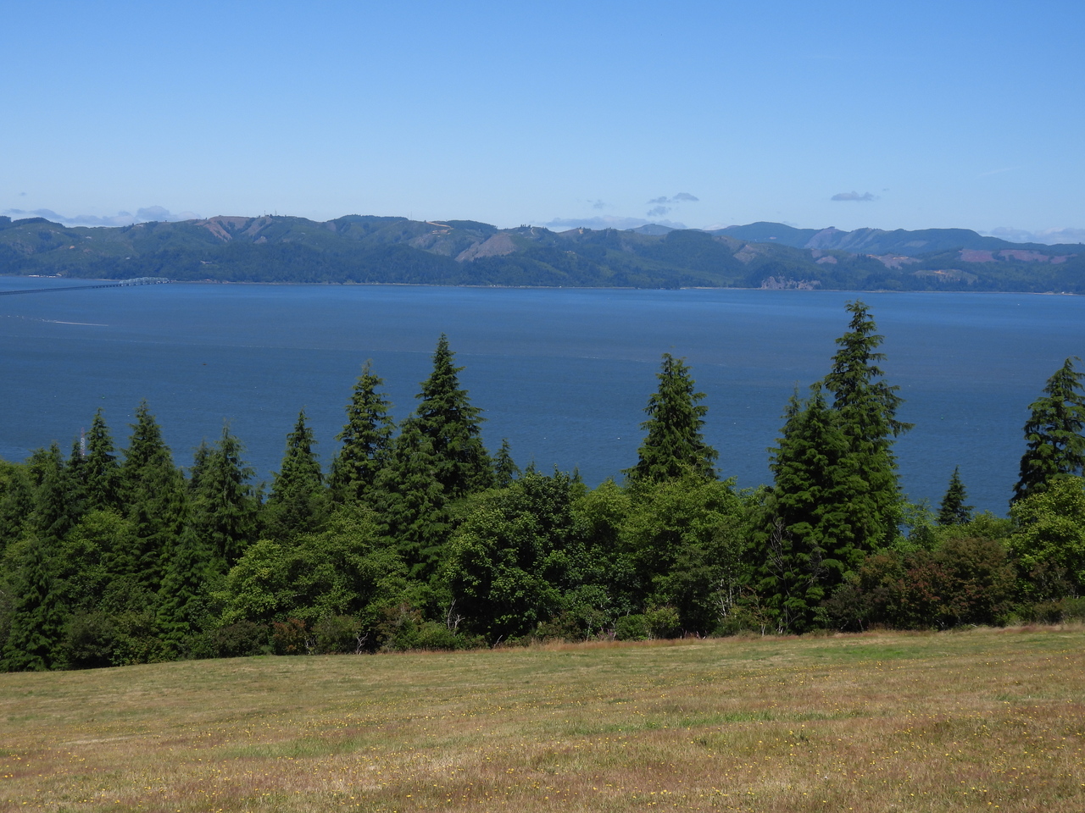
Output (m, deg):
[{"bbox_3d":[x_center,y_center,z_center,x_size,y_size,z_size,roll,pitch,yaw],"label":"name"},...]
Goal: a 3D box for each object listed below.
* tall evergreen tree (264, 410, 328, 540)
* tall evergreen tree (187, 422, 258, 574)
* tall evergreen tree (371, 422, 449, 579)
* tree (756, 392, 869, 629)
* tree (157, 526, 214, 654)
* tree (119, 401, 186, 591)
[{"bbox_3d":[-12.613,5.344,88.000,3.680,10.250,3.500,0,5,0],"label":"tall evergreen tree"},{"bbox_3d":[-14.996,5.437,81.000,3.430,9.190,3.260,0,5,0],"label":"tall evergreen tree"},{"bbox_3d":[-6.117,5.330,80.000,3.730,9.160,3.540,0,5,0],"label":"tall evergreen tree"},{"bbox_3d":[12.015,4.540,76.000,5.010,10.780,4.760,0,5,0],"label":"tree"},{"bbox_3d":[-14.715,7.558,71.000,2.370,5.280,2.260,0,5,0],"label":"tree"},{"bbox_3d":[-17.849,4.992,79.000,3.360,10.360,3.190,0,5,0],"label":"tree"}]

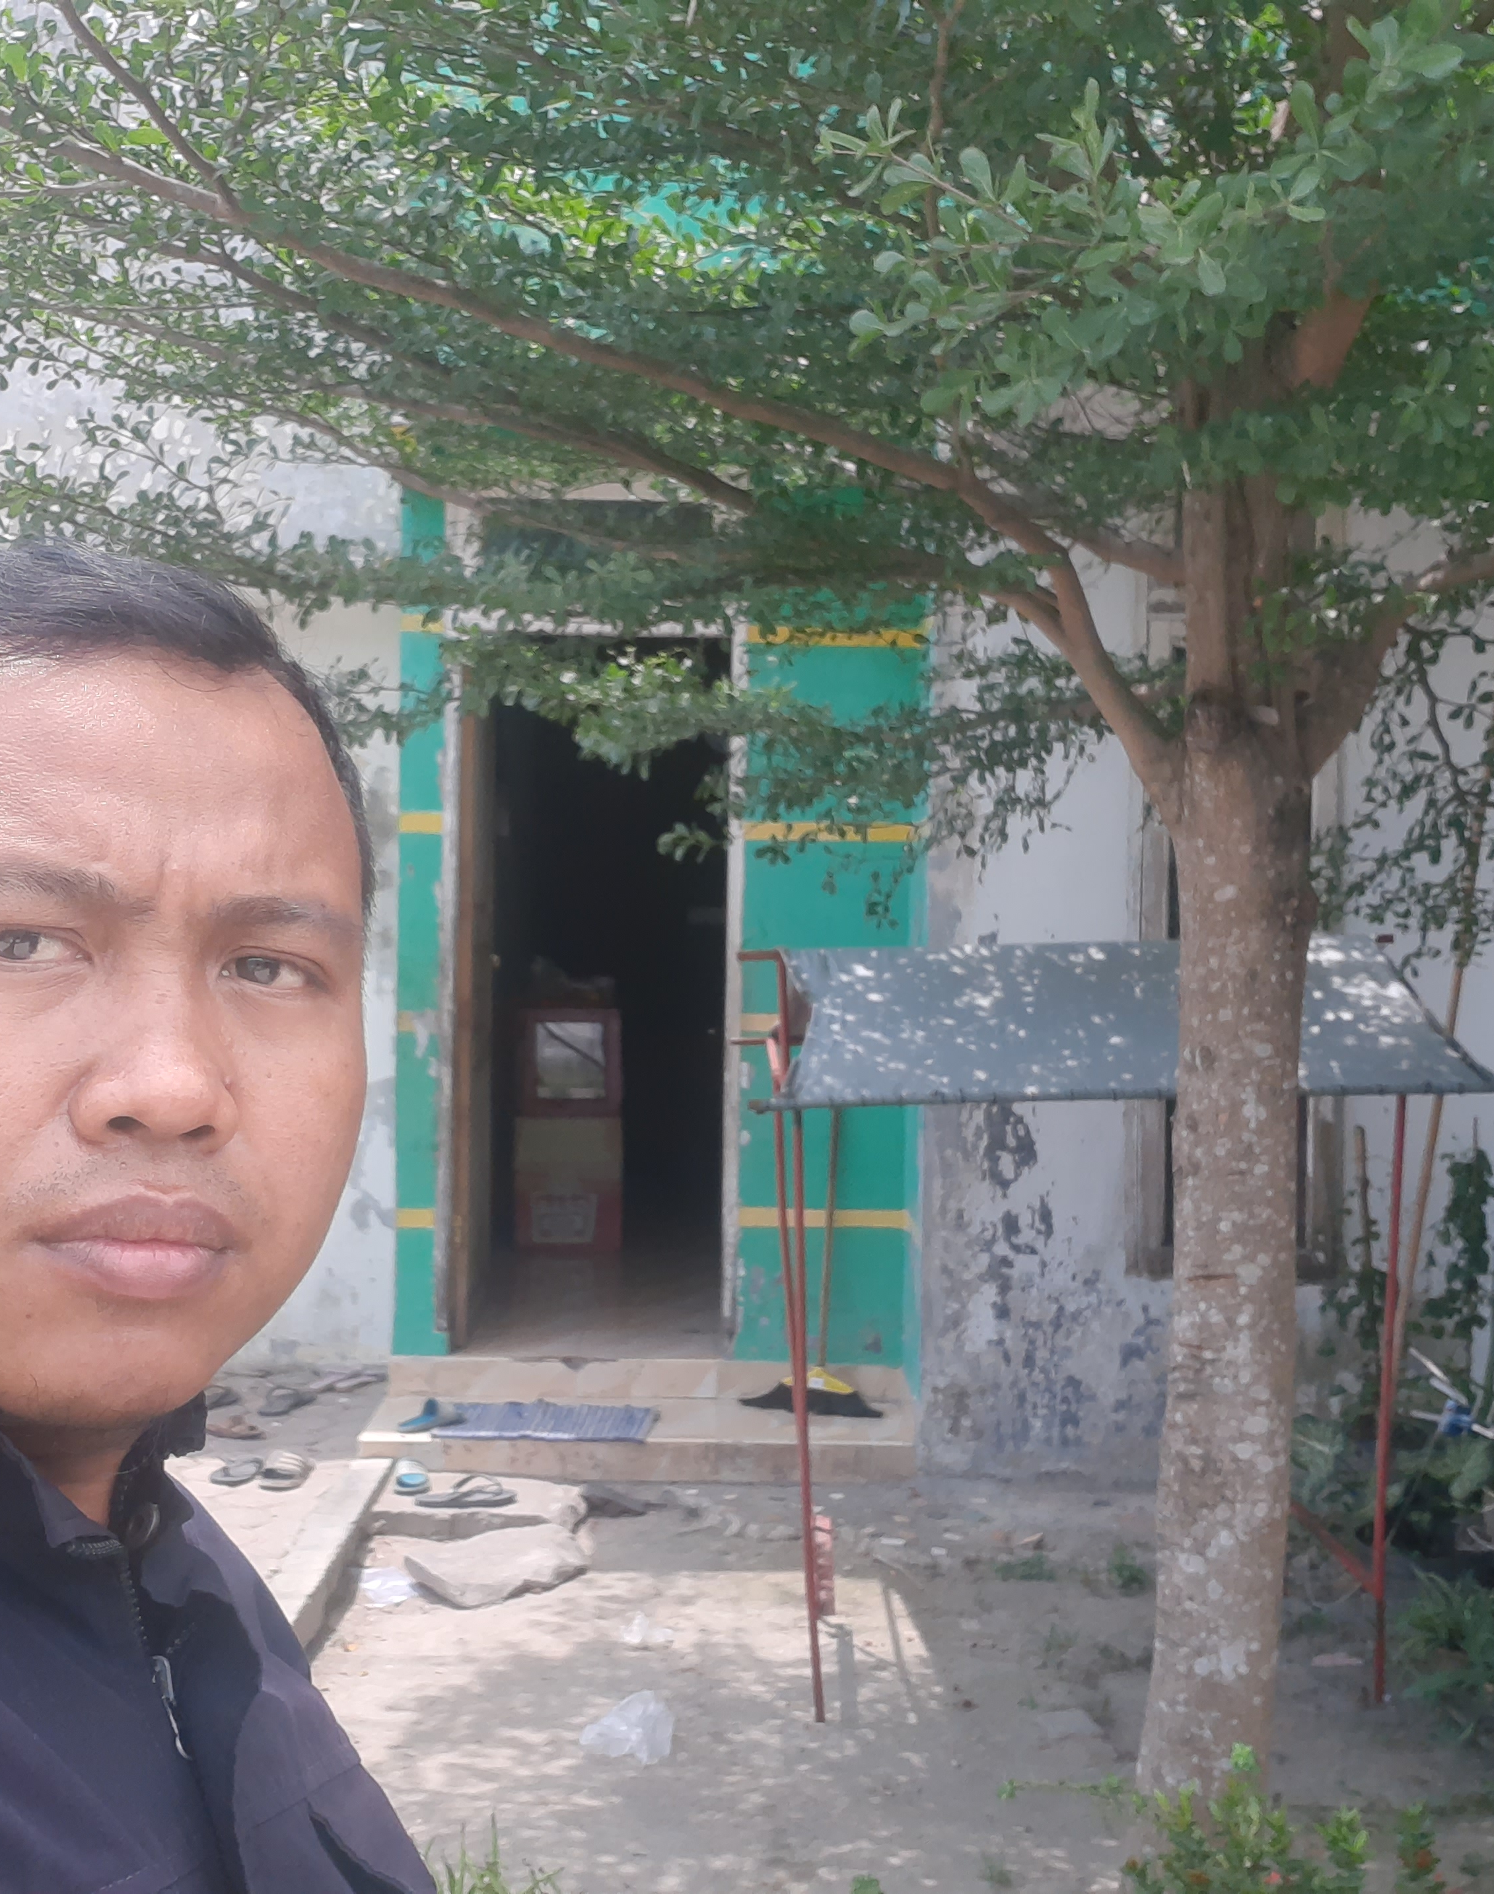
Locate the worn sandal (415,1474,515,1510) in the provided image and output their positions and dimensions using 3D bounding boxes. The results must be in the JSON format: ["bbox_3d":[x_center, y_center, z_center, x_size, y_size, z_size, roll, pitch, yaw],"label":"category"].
[{"bbox_3d":[-0.707,1.358,4.592,0.255,0.070,0.100,1,3,-10],"label":"worn sandal"}]

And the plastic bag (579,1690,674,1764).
[{"bbox_3d":[-0.223,1.461,3.458,0.175,0.085,0.160,1,3,-3],"label":"plastic bag"}]

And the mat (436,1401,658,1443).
[{"bbox_3d":[-0.544,1.289,4.972,0.570,0.016,0.300,1,3,-1],"label":"mat"}]

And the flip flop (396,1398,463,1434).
[{"bbox_3d":[-0.842,1.255,4.936,0.220,0.075,0.095,-1,4,-38],"label":"flip flop"}]

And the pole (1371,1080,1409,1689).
[{"bbox_3d":[1.285,0.903,3.642,0.027,1.250,0.027,1,3,-3],"label":"pole"}]

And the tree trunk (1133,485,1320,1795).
[{"bbox_3d":[0.879,0.350,3.333,0.260,2.370,0.260,1,3,-3],"label":"tree trunk"}]

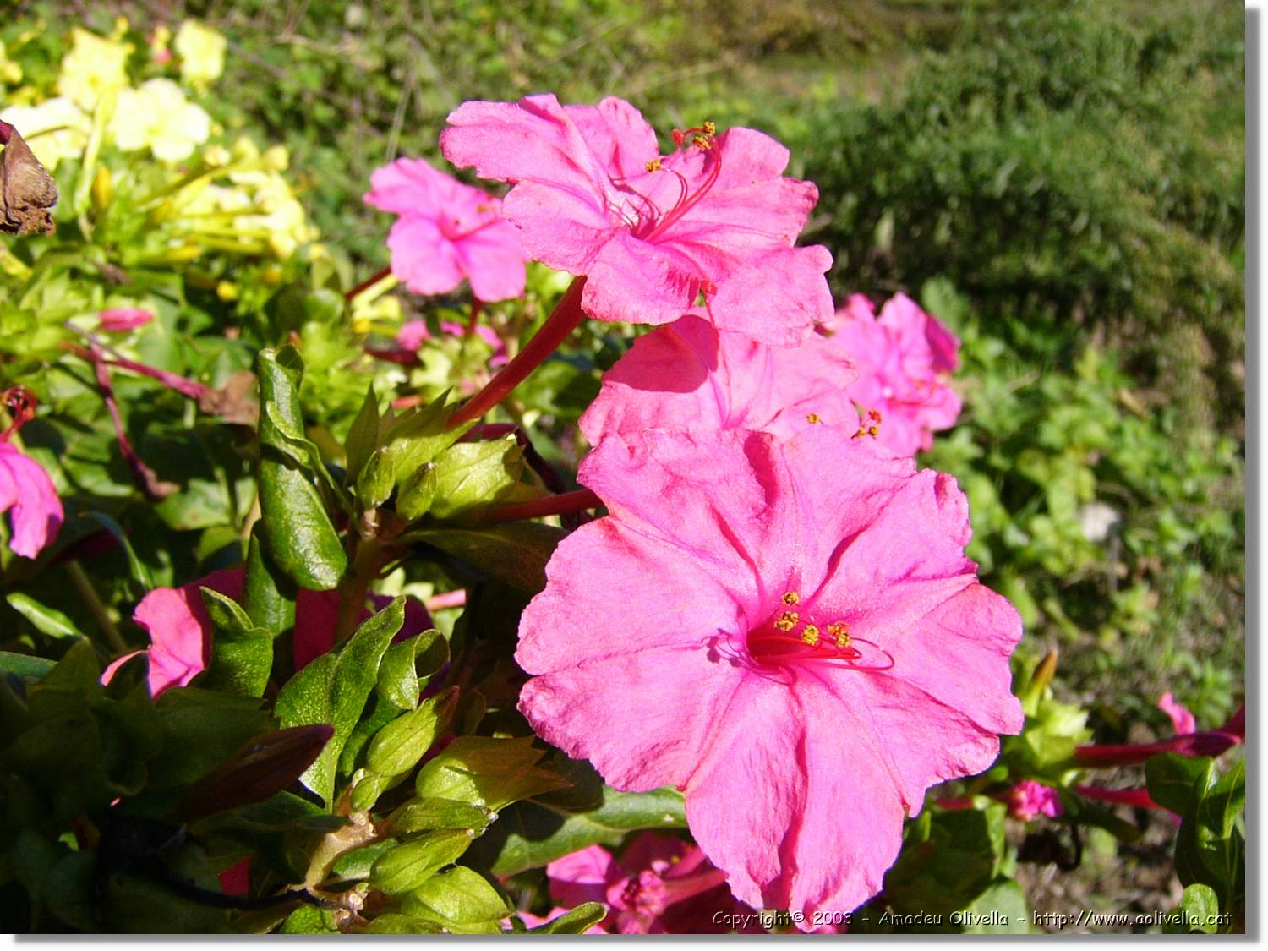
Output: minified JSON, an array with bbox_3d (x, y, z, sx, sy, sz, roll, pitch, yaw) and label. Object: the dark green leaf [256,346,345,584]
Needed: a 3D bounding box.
[{"bbox_3d":[-0.044,-0.001,0.168,0.011,0.032,0.011,-11,6,-6],"label":"dark green leaf"}]

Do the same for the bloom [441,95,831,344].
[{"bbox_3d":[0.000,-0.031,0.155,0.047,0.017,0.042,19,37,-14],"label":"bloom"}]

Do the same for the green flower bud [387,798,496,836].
[{"bbox_3d":[-0.023,0.041,0.152,0.013,0.005,0.005,-5,-11,8],"label":"green flower bud"}]

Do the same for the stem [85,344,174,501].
[{"bbox_3d":[-0.138,-0.014,0.350,0.007,0.046,0.007,-26,0,0],"label":"stem"}]

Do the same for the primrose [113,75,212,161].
[{"bbox_3d":[-0.170,-0.127,0.460,0.036,0.014,0.033,-6,67,-12],"label":"primrose"}]

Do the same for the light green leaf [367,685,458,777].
[{"bbox_3d":[-0.026,0.030,0.152,0.006,0.014,0.006,48,6,8],"label":"light green leaf"}]

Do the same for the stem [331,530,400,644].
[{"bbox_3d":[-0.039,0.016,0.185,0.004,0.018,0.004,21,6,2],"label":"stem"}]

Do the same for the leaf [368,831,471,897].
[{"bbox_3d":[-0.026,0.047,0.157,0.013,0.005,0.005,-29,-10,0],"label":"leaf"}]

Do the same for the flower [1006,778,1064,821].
[{"bbox_3d":[0.070,0.057,0.225,0.010,0.008,0.009,-9,-9,-19],"label":"flower"}]

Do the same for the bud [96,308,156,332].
[{"bbox_3d":[-0.143,-0.044,0.360,0.017,0.007,0.007,3,-6,0],"label":"bud"}]

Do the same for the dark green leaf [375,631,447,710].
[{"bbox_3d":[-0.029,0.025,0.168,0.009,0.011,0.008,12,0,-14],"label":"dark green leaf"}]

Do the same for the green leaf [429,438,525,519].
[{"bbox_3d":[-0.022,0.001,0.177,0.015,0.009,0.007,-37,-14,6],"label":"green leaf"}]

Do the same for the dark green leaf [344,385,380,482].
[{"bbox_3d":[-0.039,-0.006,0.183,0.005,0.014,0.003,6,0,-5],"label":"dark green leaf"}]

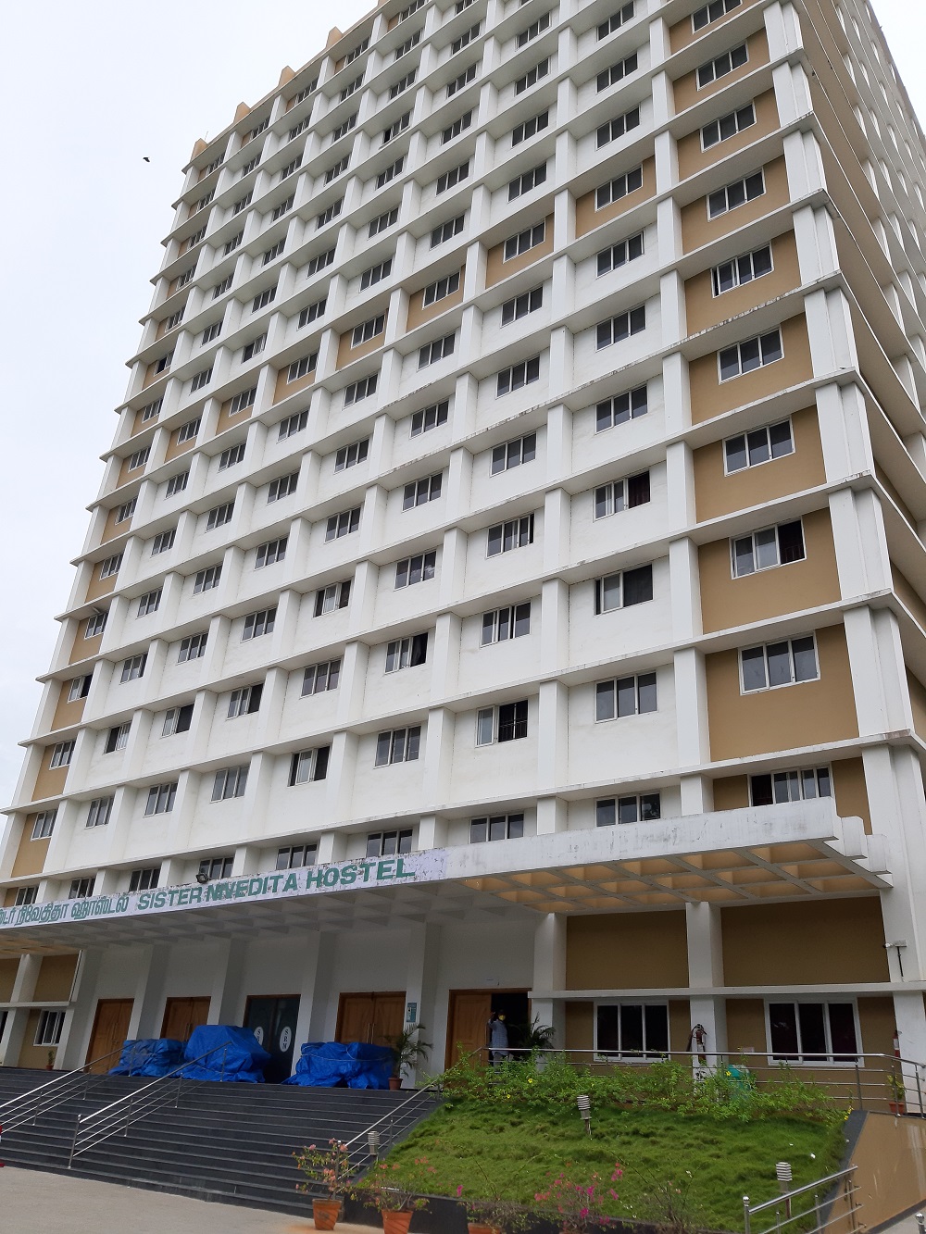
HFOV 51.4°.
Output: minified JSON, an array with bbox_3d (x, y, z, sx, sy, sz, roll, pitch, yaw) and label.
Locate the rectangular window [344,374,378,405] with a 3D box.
[{"bbox_3d":[-4.187,-9.216,39.373,1.843,1.102,0.100,-17,-34,35],"label":"rectangular window"}]

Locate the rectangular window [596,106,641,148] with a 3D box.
[{"bbox_3d":[5.680,-17.916,35.304,1.797,1.087,0.100,-17,-34,35],"label":"rectangular window"}]

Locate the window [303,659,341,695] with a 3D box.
[{"bbox_3d":[-4.941,2.158,33.565,1.815,1.104,0.100,-17,-34,35],"label":"window"}]

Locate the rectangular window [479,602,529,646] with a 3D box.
[{"bbox_3d":[1.226,0.214,27.552,1.732,1.111,0.120,-17,-34,35],"label":"rectangular window"}]

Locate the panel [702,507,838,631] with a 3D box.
[{"bbox_3d":[7.173,-0.967,22.788,3.314,2.714,0.120,-17,-34,35],"label":"panel"}]

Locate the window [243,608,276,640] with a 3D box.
[{"bbox_3d":[-7.546,0.273,35.641,1.763,1.079,0.100,-17,-34,35],"label":"window"}]

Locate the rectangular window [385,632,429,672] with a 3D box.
[{"bbox_3d":[-1.738,1.123,29.859,1.702,1.064,0.100,-17,-34,35],"label":"rectangular window"}]

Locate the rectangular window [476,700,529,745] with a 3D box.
[{"bbox_3d":[1.053,2.909,26.279,1.754,1.125,0.100,-17,-34,35],"label":"rectangular window"}]

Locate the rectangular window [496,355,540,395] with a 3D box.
[{"bbox_3d":[1.811,-7.884,31.640,1.735,1.096,0.120,-17,-34,35],"label":"rectangular window"}]

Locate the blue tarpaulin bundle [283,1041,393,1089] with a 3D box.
[{"bbox_3d":[-2.779,10.188,21.797,2.231,0.920,1.100,-17,-34,35],"label":"blue tarpaulin bundle"}]

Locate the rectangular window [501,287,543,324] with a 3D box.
[{"bbox_3d":[2.130,-11.164,34.698,1.797,1.056,0.100,-17,-34,35],"label":"rectangular window"}]

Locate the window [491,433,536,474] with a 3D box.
[{"bbox_3d":[1.672,-5.357,31.800,1.812,1.086,0.100,-17,-34,35],"label":"window"}]

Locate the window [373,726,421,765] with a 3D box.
[{"bbox_3d":[-1.905,3.779,27.894,1.739,1.141,0.120,-17,-34,35],"label":"window"}]

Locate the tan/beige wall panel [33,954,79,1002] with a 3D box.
[{"bbox_3d":[-14.563,13.013,34.687,2.815,1.576,0.120,-17,-34,35],"label":"tan/beige wall panel"}]

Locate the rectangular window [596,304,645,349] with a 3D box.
[{"bbox_3d":[4.752,-8.680,28.955,1.748,1.131,0.120,-17,-34,35],"label":"rectangular window"}]

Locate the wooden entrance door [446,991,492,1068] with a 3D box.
[{"bbox_3d":[0.127,10.549,24.127,1.375,2.267,0.100,-17,-34,35],"label":"wooden entrance door"}]

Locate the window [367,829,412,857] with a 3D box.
[{"bbox_3d":[-2.198,6.889,28.349,1.794,1.094,0.100,-17,-34,35],"label":"window"}]

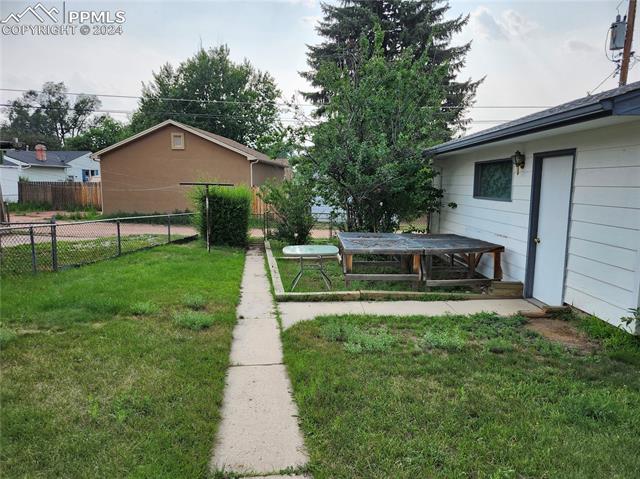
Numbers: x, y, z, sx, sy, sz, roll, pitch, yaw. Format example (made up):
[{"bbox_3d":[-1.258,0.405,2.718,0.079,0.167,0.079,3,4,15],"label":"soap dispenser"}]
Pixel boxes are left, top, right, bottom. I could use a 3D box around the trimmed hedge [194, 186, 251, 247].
[{"bbox_3d":[-3.369,-0.859,14.818,1.850,2.050,1.600,0,8,-1],"label":"trimmed hedge"}]

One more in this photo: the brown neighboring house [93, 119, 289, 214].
[{"bbox_3d":[-7.345,-4.526,27.544,9.200,5.120,9.600,1,8,5],"label":"brown neighboring house"}]

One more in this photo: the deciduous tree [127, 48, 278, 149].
[{"bbox_3d":[-10.138,-10.093,37.492,13.300,13.800,12.000,0,8,-1],"label":"deciduous tree"}]

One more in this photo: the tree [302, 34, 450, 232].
[{"bbox_3d":[1.623,-2.920,12.926,4.500,6.550,4.300,0,8,-1],"label":"tree"}]

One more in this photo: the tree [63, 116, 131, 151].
[{"bbox_3d":[-25.289,-9.561,49.169,8.200,9.400,8.000,0,8,-1],"label":"tree"}]

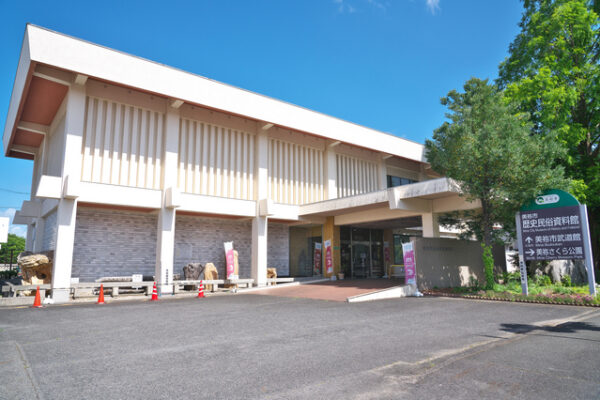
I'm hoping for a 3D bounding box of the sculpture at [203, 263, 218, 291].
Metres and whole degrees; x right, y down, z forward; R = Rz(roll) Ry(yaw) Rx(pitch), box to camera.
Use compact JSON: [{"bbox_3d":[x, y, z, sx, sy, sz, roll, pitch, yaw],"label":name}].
[{"bbox_3d":[-4.193,3.576,18.700,0.700,1.270,0.520,7,-12,-38],"label":"sculpture"}]

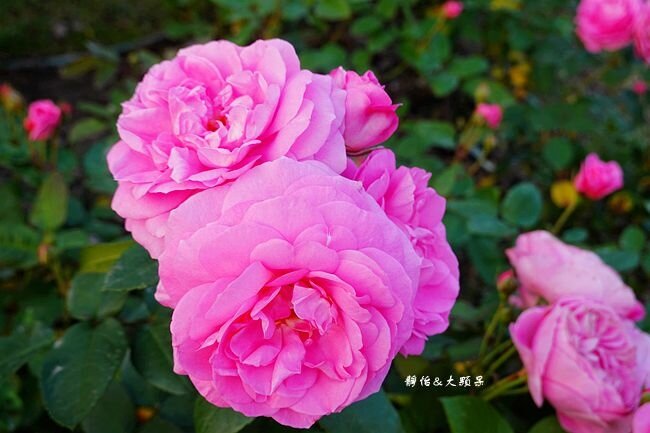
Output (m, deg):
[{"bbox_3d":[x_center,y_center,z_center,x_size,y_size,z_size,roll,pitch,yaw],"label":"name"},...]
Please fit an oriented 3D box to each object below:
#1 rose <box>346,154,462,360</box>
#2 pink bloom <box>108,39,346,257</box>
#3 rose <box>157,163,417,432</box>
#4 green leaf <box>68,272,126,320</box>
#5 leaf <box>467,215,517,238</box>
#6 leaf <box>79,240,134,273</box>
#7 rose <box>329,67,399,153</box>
[{"bbox_3d":[0.032,0.016,0.350,0.085,0.094,0.060,-4,7,-37],"label":"rose"},{"bbox_3d":[-0.043,-0.030,0.335,0.105,0.098,0.065,-3,-17,10],"label":"pink bloom"},{"bbox_3d":[-0.015,0.031,0.305,0.105,0.106,0.065,0,11,0],"label":"rose"},{"bbox_3d":[-0.120,0.041,0.400,0.033,0.010,0.038,5,53,3],"label":"green leaf"},{"bbox_3d":[0.127,0.008,0.580,0.040,0.011,0.030,-3,31,-5],"label":"leaf"},{"bbox_3d":[-0.120,0.022,0.420,0.036,0.010,0.024,-7,45,-7],"label":"leaf"},{"bbox_3d":[0.018,-0.050,0.355,0.036,0.042,0.036,5,21,-5],"label":"rose"}]

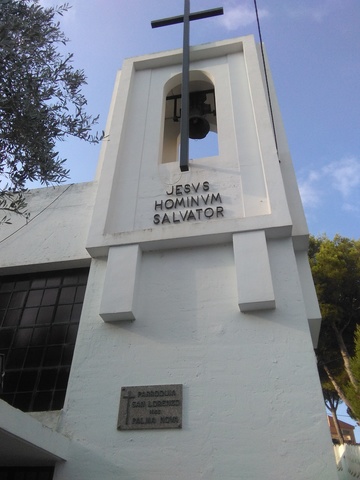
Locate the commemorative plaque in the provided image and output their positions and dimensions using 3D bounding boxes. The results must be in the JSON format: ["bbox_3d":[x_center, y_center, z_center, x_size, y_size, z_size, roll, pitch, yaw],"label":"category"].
[{"bbox_3d":[-0.325,1.842,4.294,0.719,0.455,0.030,-6,-38,10],"label":"commemorative plaque"}]

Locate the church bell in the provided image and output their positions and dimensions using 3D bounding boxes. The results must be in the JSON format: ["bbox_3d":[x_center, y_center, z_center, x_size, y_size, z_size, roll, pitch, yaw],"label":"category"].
[{"bbox_3d":[0.360,-2.770,8.535,0.607,1.056,0.572,1,-37,1],"label":"church bell"}]

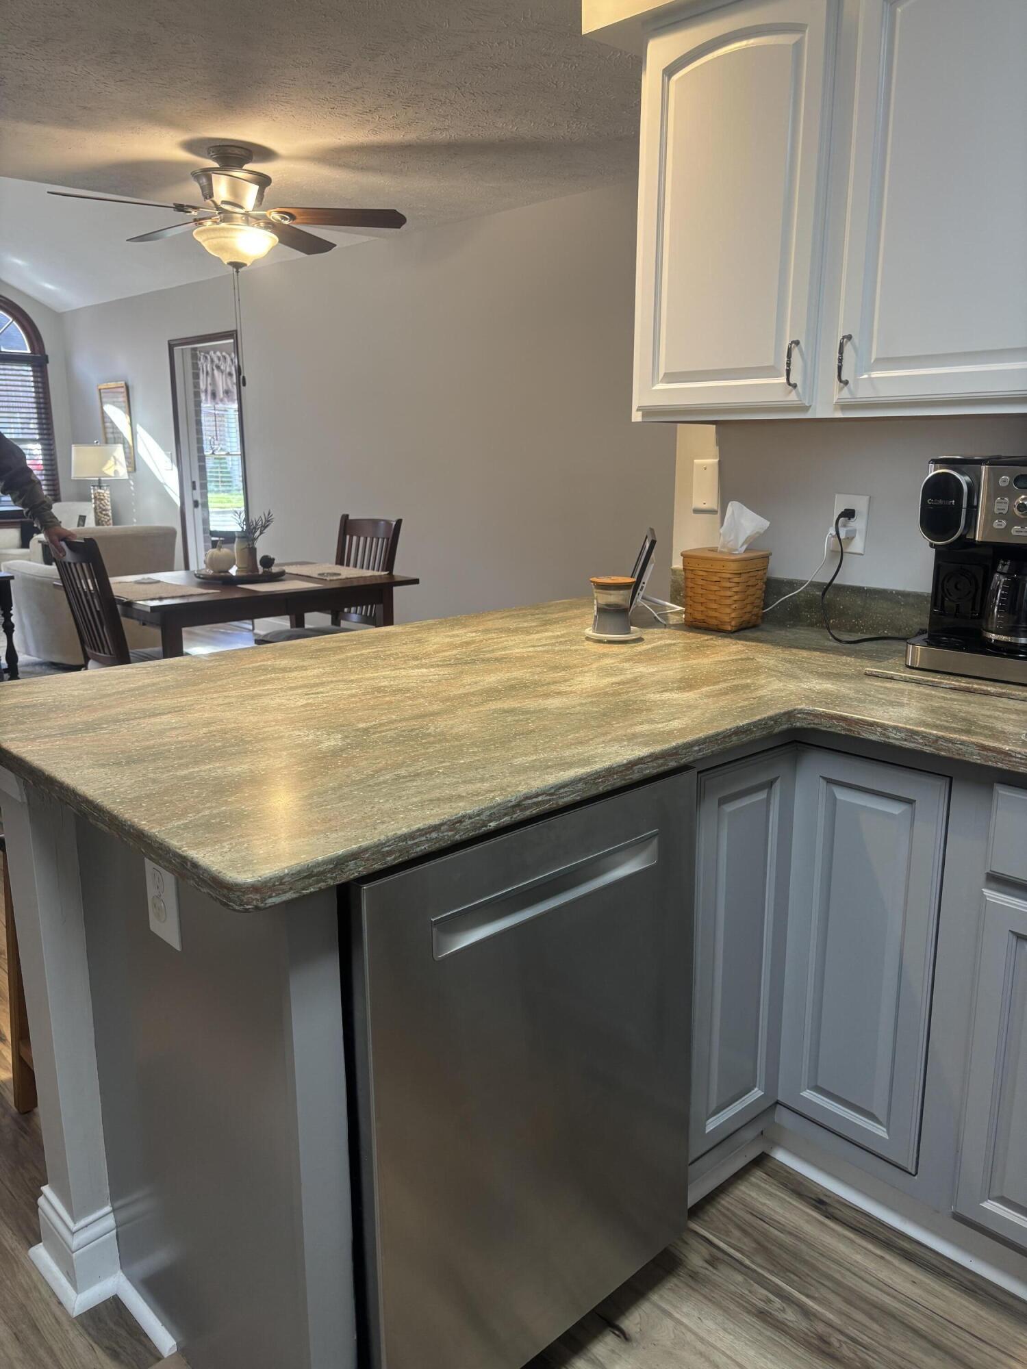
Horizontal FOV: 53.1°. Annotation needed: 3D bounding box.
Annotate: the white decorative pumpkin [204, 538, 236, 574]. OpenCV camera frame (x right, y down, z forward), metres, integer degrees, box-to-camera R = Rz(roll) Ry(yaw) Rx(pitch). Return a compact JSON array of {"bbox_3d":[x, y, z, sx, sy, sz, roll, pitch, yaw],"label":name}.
[{"bbox_3d":[-1.325,-0.576,4.611,0.138,0.150,0.138,-12,17,-42],"label":"white decorative pumpkin"}]

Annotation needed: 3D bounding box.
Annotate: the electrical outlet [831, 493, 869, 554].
[{"bbox_3d":[0.736,-0.349,2.249,0.010,0.124,0.079,-12,17,-42],"label":"electrical outlet"}]

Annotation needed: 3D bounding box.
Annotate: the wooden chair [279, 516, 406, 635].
[{"bbox_3d":[-0.890,-0.278,4.904,0.580,1.000,0.480,-12,17,-42],"label":"wooden chair"}]

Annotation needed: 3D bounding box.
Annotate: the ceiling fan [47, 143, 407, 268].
[{"bbox_3d":[-1.087,-1.839,3.992,1.310,0.430,1.270,4,14,18],"label":"ceiling fan"}]

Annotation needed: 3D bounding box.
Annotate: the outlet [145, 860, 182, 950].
[{"bbox_3d":[-0.441,0.261,1.286,0.007,0.129,0.084,-12,17,-42],"label":"outlet"}]

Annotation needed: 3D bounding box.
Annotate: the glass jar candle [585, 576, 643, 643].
[{"bbox_3d":[0.222,-0.164,2.235,0.124,0.124,0.124,0,13,0],"label":"glass jar candle"}]

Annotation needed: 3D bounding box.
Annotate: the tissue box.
[{"bbox_3d":[0.484,-0.216,2.348,0.154,0.168,0.154,-12,17,-42],"label":"tissue box"}]

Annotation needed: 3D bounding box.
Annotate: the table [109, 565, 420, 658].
[{"bbox_3d":[-1.202,-0.080,4.580,1.220,0.760,0.970,-12,17,-42],"label":"table"}]

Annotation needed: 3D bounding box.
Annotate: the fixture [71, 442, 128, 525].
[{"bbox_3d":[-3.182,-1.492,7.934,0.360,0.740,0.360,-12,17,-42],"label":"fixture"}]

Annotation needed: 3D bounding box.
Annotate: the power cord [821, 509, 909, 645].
[{"bbox_3d":[0.734,-0.232,2.190,0.130,0.270,0.210,-12,17,-42],"label":"power cord"}]

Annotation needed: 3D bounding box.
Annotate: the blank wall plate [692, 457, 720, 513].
[{"bbox_3d":[0.456,-0.471,2.454,0.007,0.120,0.074,-12,17,-42],"label":"blank wall plate"}]

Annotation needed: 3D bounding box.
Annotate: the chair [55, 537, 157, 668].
[{"bbox_3d":[-1.511,-0.124,4.200,0.560,0.995,0.460,-12,17,-42],"label":"chair"}]

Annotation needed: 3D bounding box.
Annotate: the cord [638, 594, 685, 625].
[{"bbox_3d":[0.360,-0.186,2.449,0.100,0.055,0.100,-12,17,-42],"label":"cord"}]

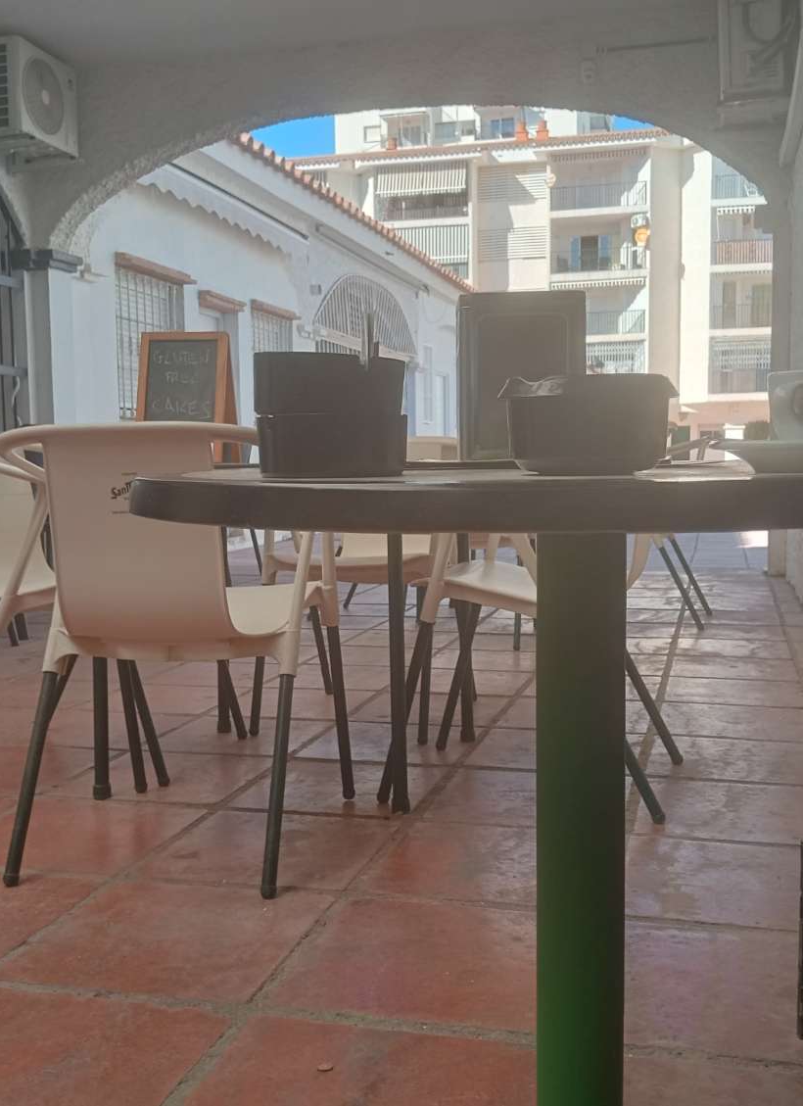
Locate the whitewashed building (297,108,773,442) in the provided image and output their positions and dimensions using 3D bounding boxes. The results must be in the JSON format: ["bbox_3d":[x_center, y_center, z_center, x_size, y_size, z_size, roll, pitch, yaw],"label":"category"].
[{"bbox_3d":[8.090,-12.823,58.299,26.000,17.500,12.000,0,5,15],"label":"whitewashed building"}]

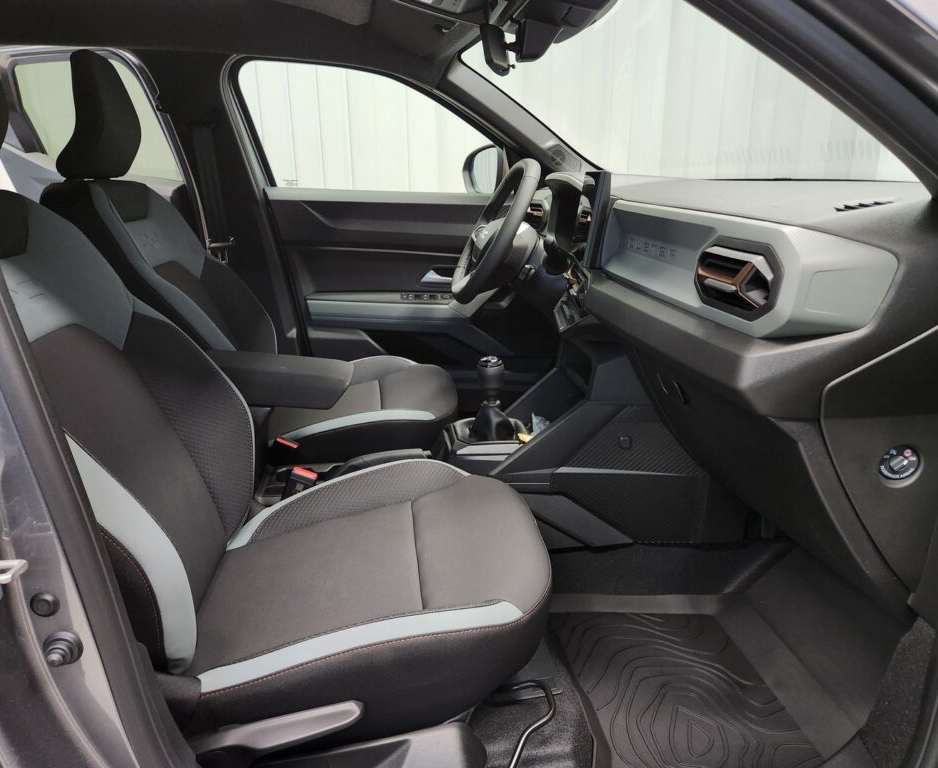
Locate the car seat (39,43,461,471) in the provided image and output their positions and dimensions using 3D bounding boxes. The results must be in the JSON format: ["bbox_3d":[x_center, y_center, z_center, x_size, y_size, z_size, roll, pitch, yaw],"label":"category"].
[{"bbox_3d":[-0.456,-0.242,1.553,0.870,0.940,0.510,-3,19,-8],"label":"car seat"}]

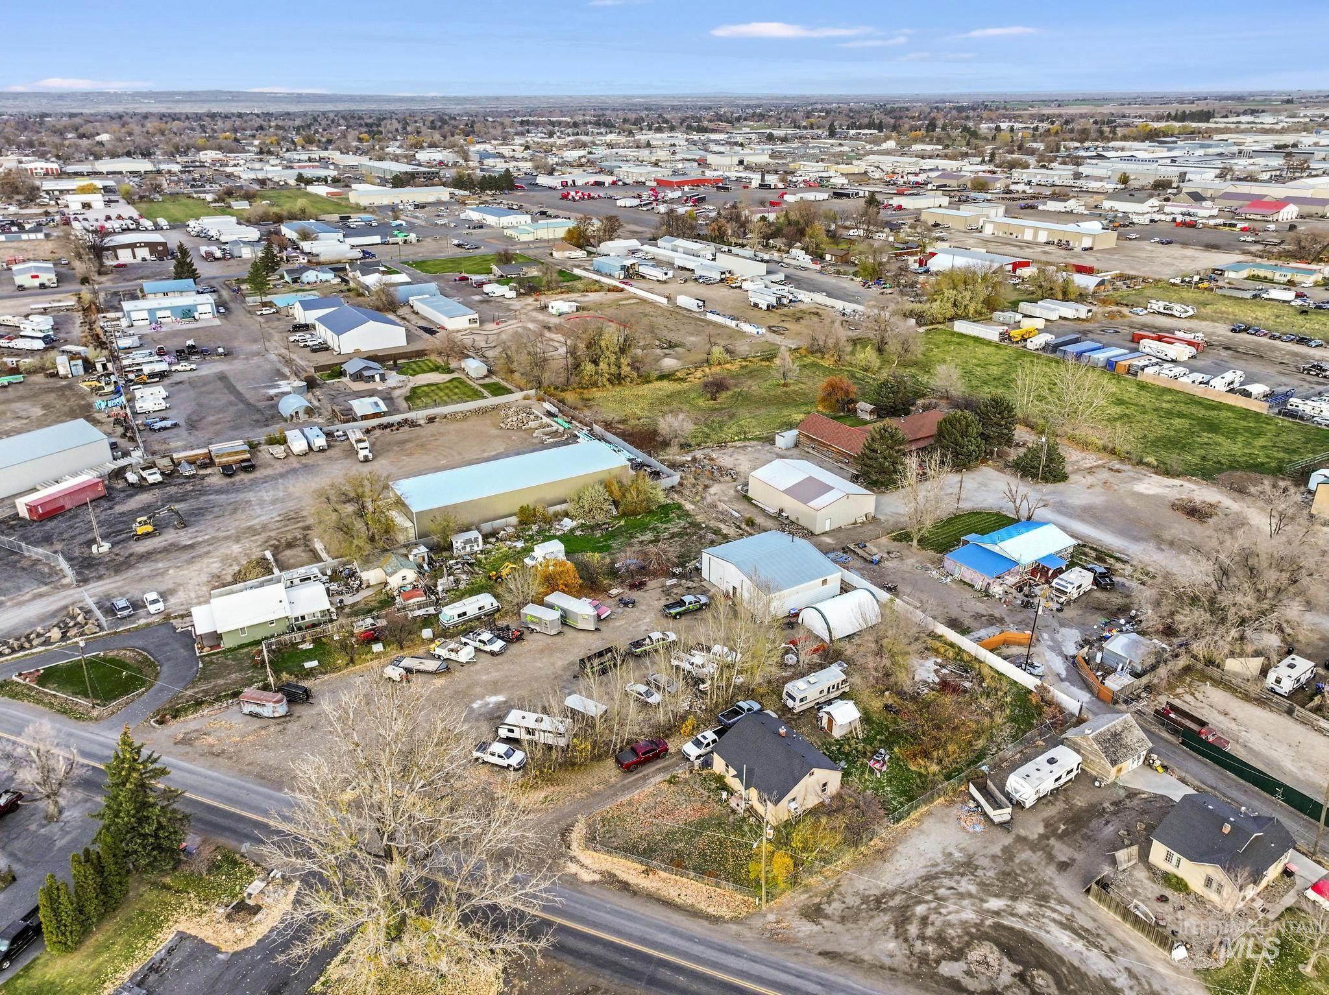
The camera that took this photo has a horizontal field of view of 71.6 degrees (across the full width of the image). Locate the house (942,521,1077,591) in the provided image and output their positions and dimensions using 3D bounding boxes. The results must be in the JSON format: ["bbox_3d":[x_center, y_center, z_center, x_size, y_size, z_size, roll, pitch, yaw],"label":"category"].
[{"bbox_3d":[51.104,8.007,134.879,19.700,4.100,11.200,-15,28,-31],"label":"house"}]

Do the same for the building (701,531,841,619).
[{"bbox_3d":[15.400,10.338,133.017,13.300,5.600,15.300,-14,28,-29],"label":"building"}]

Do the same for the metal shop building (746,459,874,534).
[{"bbox_3d":[24.740,-1.010,155.400,12.400,5.550,18.100,-14,27,-28],"label":"metal shop building"}]

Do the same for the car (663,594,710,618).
[{"bbox_3d":[3.110,14.630,124.400,6.100,1.920,2.020,-13,27,-26],"label":"car"}]

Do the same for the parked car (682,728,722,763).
[{"bbox_3d":[4.643,25.796,97.207,5.750,1.880,2.000,-14,27,-29],"label":"parked car"}]

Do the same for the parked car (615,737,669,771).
[{"bbox_3d":[-2.340,26.930,96.470,5.750,1.920,2.020,-15,28,-30],"label":"parked car"}]

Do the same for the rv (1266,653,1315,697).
[{"bbox_3d":[72.964,20.824,107.178,6.100,2.950,2.420,-16,28,-32],"label":"rv"}]

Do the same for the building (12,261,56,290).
[{"bbox_3d":[-231.750,-82.001,339.230,12.600,7.900,10.600,-14,28,-29],"label":"building"}]

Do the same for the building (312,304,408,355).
[{"bbox_3d":[-86.170,-48.270,260.840,18.300,8.000,24.400,-15,28,-30],"label":"building"}]

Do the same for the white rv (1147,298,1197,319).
[{"bbox_3d":[161.900,-59.898,294.508,2.500,3.600,12.700,-16,28,-31],"label":"white rv"}]

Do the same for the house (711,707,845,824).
[{"bbox_3d":[11.350,26.680,93.200,9.100,5.300,10.000,-15,28,-31],"label":"house"}]

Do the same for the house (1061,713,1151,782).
[{"bbox_3d":[46.510,25.650,96.790,6.700,4.300,6.150,-14,27,-29],"label":"house"}]

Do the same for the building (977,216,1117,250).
[{"bbox_3d":[184.900,-127.967,444.165,16.800,7.200,62.000,-15,28,-30],"label":"building"}]

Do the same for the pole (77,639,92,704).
[{"bbox_3d":[-64.573,19.544,102.824,0.600,8.800,0.500,0,24,0],"label":"pole"}]

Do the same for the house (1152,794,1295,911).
[{"bbox_3d":[51.514,31.818,85.005,10.200,5.100,8.300,-15,28,-31],"label":"house"}]

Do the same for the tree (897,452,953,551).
[{"bbox_3d":[39.940,0.450,139.490,8.000,15.700,7.800,6,24,13],"label":"tree"}]

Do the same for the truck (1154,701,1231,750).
[{"bbox_3d":[57.670,25.340,100.380,2.300,2.050,7.300,-14,28,-30],"label":"truck"}]

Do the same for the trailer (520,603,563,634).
[{"bbox_3d":[-15.800,16.250,120.110,5.500,2.750,2.150,14,27,28],"label":"trailer"}]

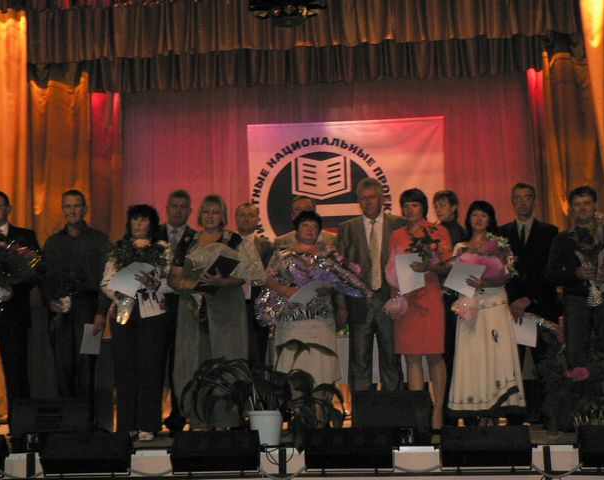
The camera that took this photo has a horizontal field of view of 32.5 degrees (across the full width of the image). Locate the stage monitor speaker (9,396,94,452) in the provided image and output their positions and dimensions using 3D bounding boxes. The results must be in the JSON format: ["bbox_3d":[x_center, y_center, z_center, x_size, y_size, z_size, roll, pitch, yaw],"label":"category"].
[{"bbox_3d":[-1.662,1.222,6.884,0.490,0.333,0.390,-1,-5,3],"label":"stage monitor speaker"}]

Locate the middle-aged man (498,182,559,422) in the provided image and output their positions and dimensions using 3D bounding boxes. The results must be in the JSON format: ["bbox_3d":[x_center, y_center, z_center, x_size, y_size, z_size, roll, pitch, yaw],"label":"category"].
[{"bbox_3d":[1.687,0.468,7.514,0.520,1.789,0.340,-2,-6,6],"label":"middle-aged man"}]

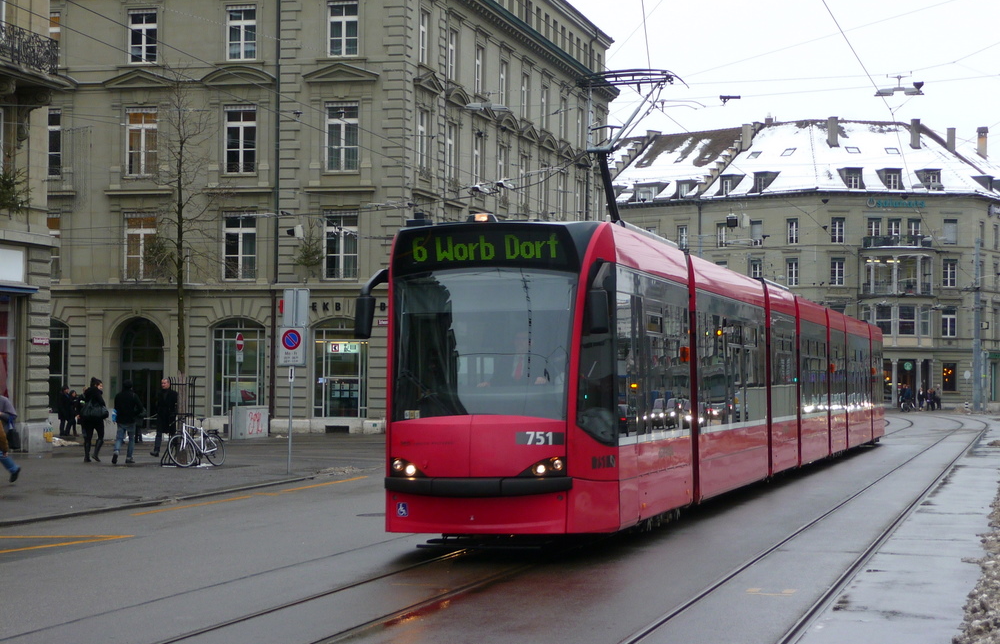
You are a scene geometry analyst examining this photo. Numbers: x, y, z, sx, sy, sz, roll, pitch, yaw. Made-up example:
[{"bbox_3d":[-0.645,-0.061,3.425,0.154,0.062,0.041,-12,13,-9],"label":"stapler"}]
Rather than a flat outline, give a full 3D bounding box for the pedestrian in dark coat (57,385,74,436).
[{"bbox_3d":[-14.623,3.012,70.000,0.500,1.700,0.500,0,-2,16],"label":"pedestrian in dark coat"}]

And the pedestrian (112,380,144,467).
[{"bbox_3d":[-7.690,2.067,43.000,0.570,1.750,0.450,0,-2,20],"label":"pedestrian"}]

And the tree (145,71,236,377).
[{"bbox_3d":[-6.376,-1.149,42.300,1.850,7.950,1.800,1,-1,0],"label":"tree"}]

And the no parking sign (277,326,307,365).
[{"bbox_3d":[-3.851,0.447,38.700,0.500,0.710,0.080,0,-1,14],"label":"no parking sign"}]

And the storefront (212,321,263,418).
[{"bbox_3d":[-9.253,1.628,73.600,1.900,3.400,0.300,0,-1,15],"label":"storefront"}]

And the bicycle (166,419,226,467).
[{"bbox_3d":[-6.073,2.448,41.900,0.520,1.000,1.700,-1,-2,41],"label":"bicycle"}]

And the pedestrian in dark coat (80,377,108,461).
[{"bbox_3d":[-8.569,2.058,43.900,0.450,1.730,0.500,2,-2,-38],"label":"pedestrian in dark coat"}]

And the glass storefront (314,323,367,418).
[{"bbox_3d":[-5.567,1.693,72.600,1.900,3.400,0.300,0,-1,15],"label":"glass storefront"}]

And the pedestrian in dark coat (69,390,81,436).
[{"bbox_3d":[-14.337,3.062,70.000,0.450,1.570,0.450,0,-2,18],"label":"pedestrian in dark coat"}]

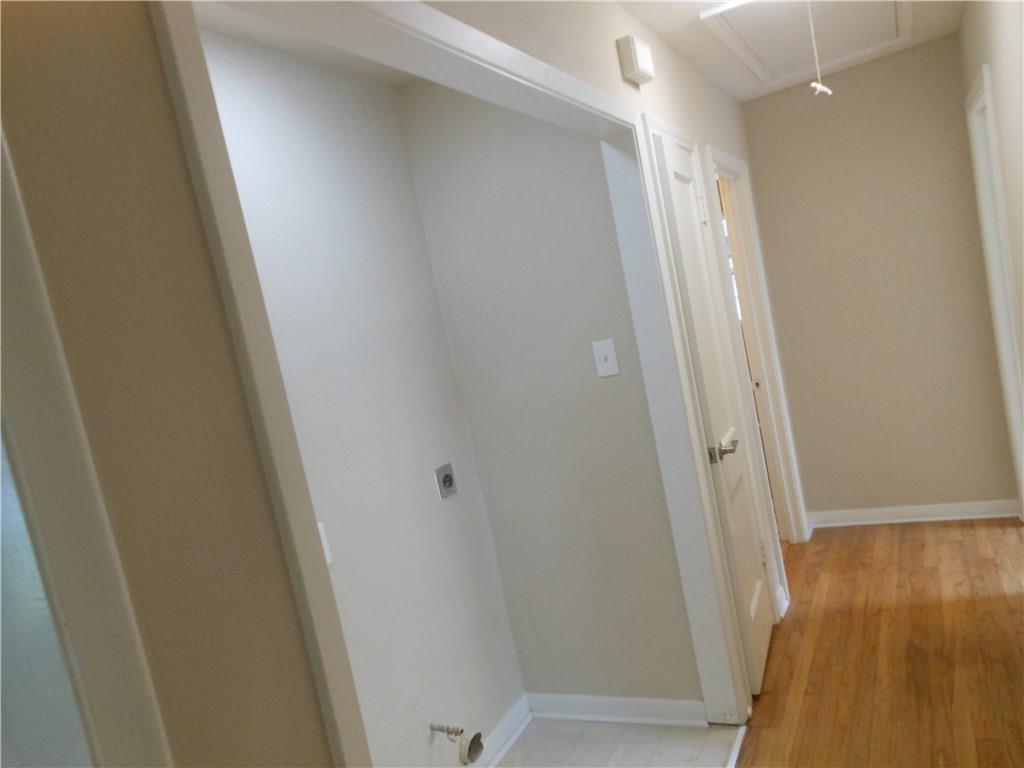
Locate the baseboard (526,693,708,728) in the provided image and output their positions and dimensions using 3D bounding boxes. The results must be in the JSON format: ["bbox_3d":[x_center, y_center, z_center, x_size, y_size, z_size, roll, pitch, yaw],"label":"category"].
[{"bbox_3d":[0.365,1.191,2.702,0.679,0.090,0.020,-8,7,27],"label":"baseboard"}]

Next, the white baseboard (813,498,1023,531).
[{"bbox_3d":[2.125,0.697,3.957,0.987,0.097,0.022,-8,7,27],"label":"white baseboard"}]

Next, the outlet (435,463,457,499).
[{"bbox_3d":[-0.225,0.335,2.543,0.018,0.105,0.100,-8,7,27],"label":"outlet"}]

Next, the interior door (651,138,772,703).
[{"bbox_3d":[0.794,0.092,2.830,0.036,2.011,0.575,-9,7,25],"label":"interior door"}]

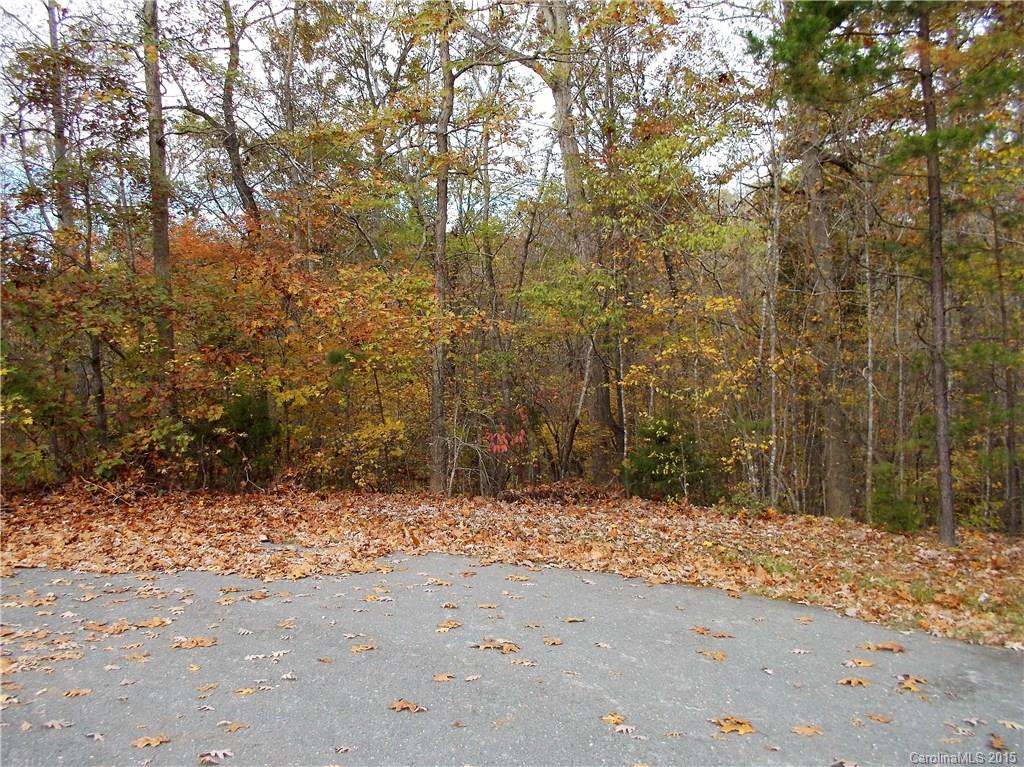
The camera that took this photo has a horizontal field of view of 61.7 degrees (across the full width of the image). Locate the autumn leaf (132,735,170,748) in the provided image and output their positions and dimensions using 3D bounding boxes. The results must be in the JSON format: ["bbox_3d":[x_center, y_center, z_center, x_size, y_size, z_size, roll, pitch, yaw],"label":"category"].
[{"bbox_3d":[-1.572,1.561,3.738,0.180,0.025,0.100,-1,0,-28],"label":"autumn leaf"}]

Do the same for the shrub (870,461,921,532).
[{"bbox_3d":[4.249,1.252,9.500,0.554,0.798,0.550,-1,0,0],"label":"shrub"}]

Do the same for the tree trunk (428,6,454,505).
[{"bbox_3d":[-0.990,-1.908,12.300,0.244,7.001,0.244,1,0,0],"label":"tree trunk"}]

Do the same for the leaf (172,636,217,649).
[{"bbox_3d":[-1.829,1.485,4.940,0.250,0.030,0.150,0,0,-12],"label":"leaf"}]

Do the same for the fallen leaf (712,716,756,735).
[{"bbox_3d":[0.993,1.533,3.843,0.190,0.030,0.150,-1,0,0],"label":"fallen leaf"}]

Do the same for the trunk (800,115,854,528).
[{"bbox_3d":[4.373,-0.910,12.000,0.350,5.608,0.350,-3,0,0],"label":"trunk"}]

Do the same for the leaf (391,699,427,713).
[{"bbox_3d":[-0.497,1.546,4.117,0.170,0.035,0.120,-1,0,0],"label":"leaf"}]

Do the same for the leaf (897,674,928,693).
[{"bbox_3d":[2.034,1.524,4.354,0.165,0.030,0.170,-1,0,0],"label":"leaf"}]

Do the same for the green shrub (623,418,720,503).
[{"bbox_3d":[2.176,1.051,11.700,1.337,1.146,1.200,-1,0,0],"label":"green shrub"}]

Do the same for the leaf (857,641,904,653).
[{"bbox_3d":[2.137,1.521,4.960,0.270,0.035,0.140,-1,0,0],"label":"leaf"}]

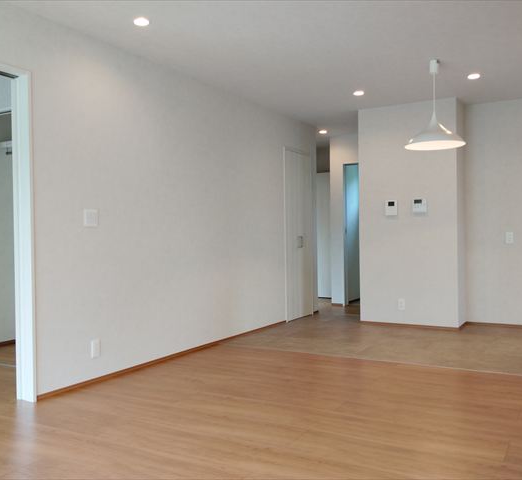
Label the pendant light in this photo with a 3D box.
[{"bbox_3d":[1.403,-1.104,4.329,0.469,0.692,0.469,0,1,31],"label":"pendant light"}]

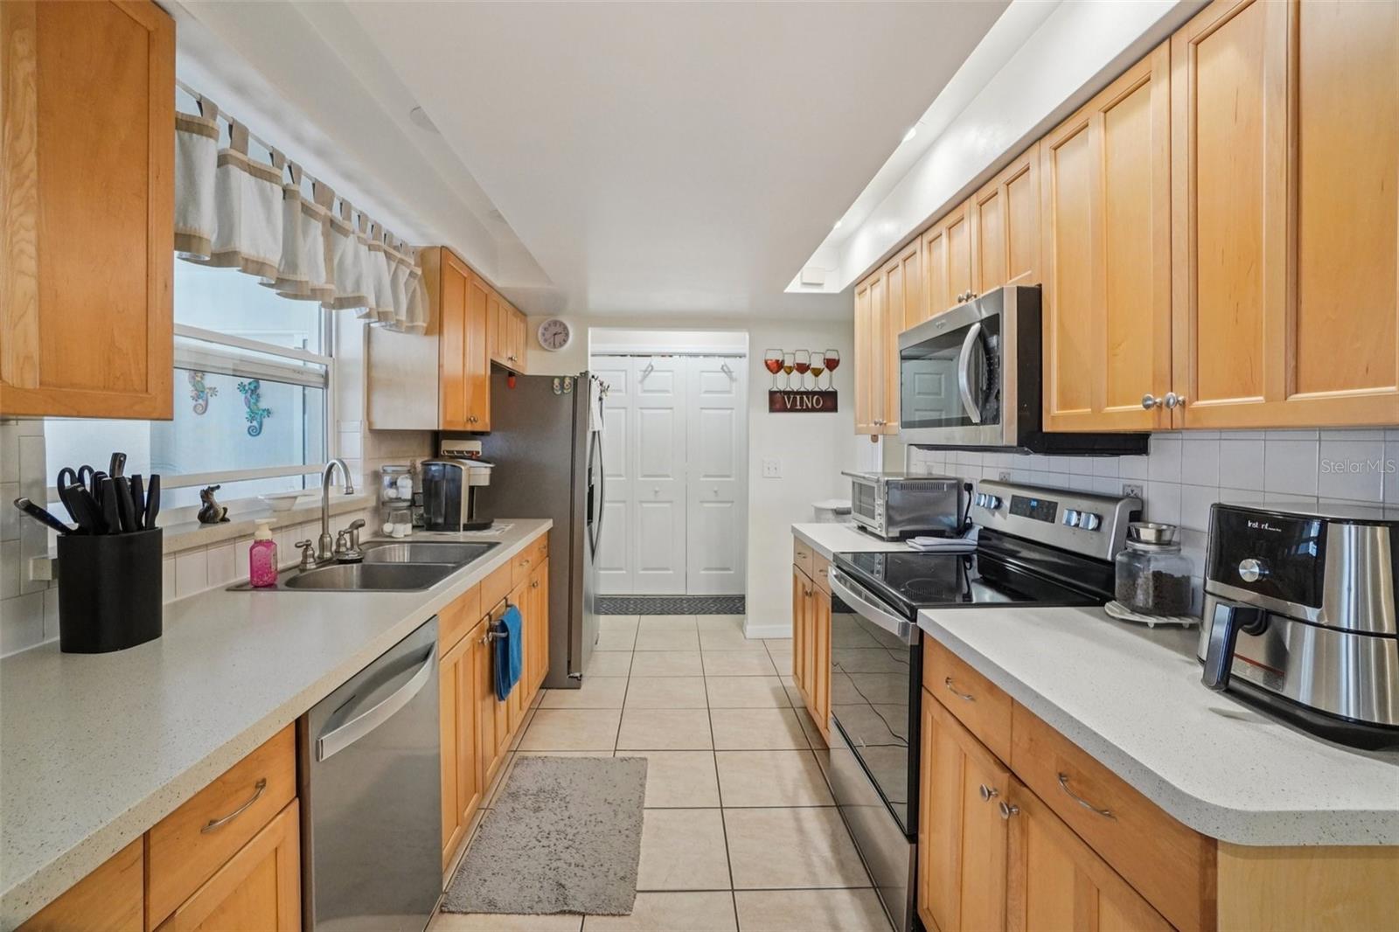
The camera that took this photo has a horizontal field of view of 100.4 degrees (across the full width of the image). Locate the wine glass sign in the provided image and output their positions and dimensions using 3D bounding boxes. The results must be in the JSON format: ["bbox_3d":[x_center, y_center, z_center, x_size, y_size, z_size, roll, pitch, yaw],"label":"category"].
[{"bbox_3d":[0.687,-0.584,3.914,0.507,0.452,0.025,1,2,-3],"label":"wine glass sign"}]

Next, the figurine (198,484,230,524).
[{"bbox_3d":[-1.443,0.114,1.732,0.082,0.117,0.060,0,3,-17],"label":"figurine"}]

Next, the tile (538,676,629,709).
[{"bbox_3d":[-0.606,1.211,3.110,0.426,0.010,0.394,1,2,-3],"label":"tile"}]

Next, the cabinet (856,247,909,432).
[{"bbox_3d":[0.980,-0.519,2.622,0.325,0.762,0.800,0,2,-2],"label":"cabinet"}]

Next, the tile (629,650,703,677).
[{"bbox_3d":[-0.190,1.195,3.517,0.425,0.010,0.386,1,3,-3],"label":"tile"}]

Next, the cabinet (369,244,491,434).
[{"bbox_3d":[-1.268,-0.564,2.832,0.305,0.775,0.710,1,3,-3],"label":"cabinet"}]

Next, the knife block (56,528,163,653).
[{"bbox_3d":[-1.223,0.253,1.215,0.152,0.238,0.108,-1,4,-43],"label":"knife block"}]

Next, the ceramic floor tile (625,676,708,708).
[{"bbox_3d":[-0.172,1.215,3.126,0.425,0.010,0.386,1,3,-3],"label":"ceramic floor tile"}]

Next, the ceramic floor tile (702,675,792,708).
[{"bbox_3d":[0.259,1.231,3.180,0.432,0.010,0.403,0,2,-2],"label":"ceramic floor tile"}]

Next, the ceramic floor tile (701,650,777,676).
[{"bbox_3d":[0.234,1.204,3.548,0.426,0.010,0.394,1,2,-3],"label":"ceramic floor tile"}]

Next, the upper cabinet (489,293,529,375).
[{"bbox_3d":[-1.255,-0.760,3.392,0.315,0.370,0.754,1,2,-3],"label":"upper cabinet"}]

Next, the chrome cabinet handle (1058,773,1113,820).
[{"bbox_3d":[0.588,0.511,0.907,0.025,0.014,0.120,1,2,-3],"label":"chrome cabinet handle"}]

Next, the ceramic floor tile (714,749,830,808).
[{"bbox_3d":[0.294,1.264,2.363,0.425,0.010,0.386,1,3,-3],"label":"ceramic floor tile"}]

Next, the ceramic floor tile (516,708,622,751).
[{"bbox_3d":[-0.584,1.227,2.714,0.425,0.010,0.386,1,3,-3],"label":"ceramic floor tile"}]

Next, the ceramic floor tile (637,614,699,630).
[{"bbox_3d":[-0.233,1.163,4.322,0.426,0.010,0.394,1,2,-3],"label":"ceramic floor tile"}]

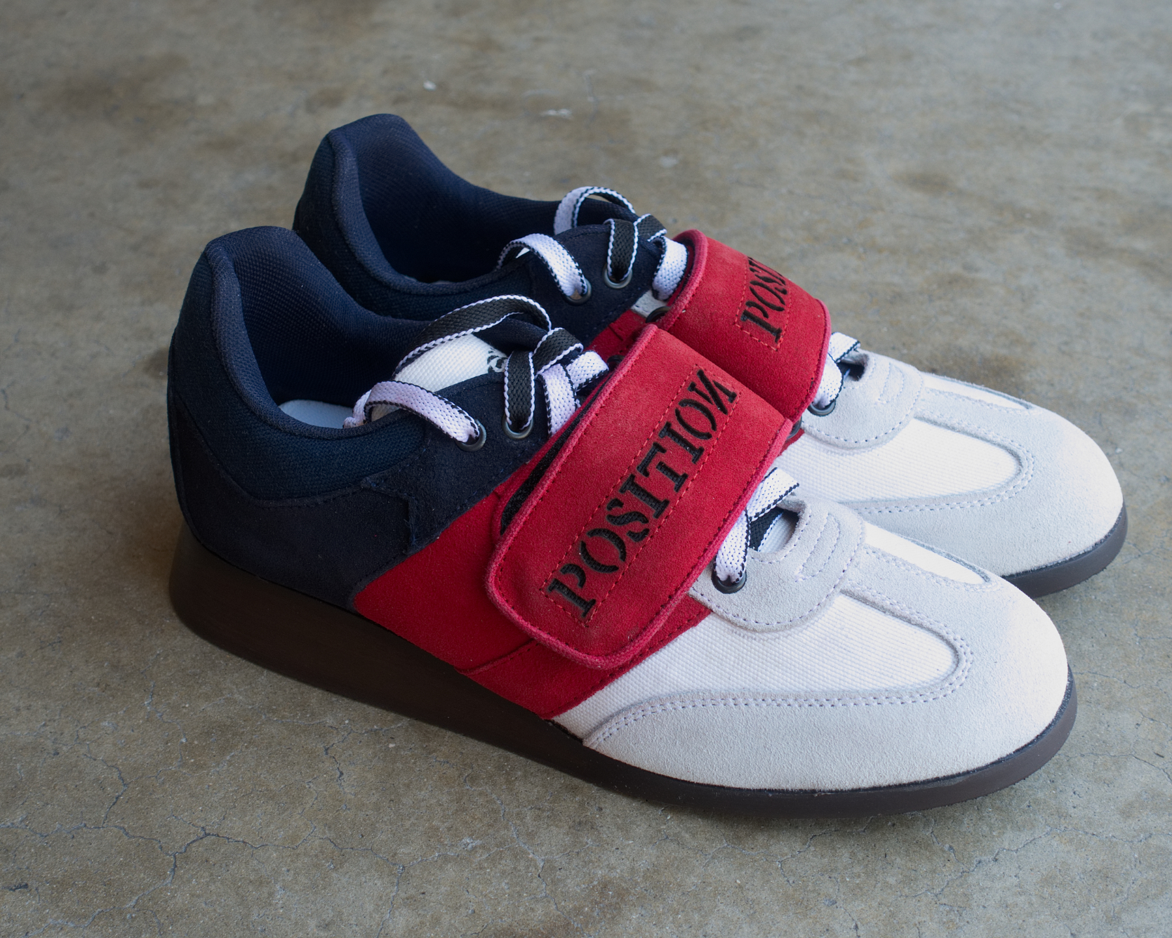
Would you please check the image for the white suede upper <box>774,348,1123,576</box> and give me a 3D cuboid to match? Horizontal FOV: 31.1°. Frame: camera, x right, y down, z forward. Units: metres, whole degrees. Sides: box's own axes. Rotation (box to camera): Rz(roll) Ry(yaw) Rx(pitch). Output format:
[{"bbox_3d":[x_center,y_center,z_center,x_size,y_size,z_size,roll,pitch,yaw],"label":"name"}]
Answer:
[{"bbox_3d":[0.119,-0.016,0.702,0.124,0.059,0.100,8,30,13],"label":"white suede upper"}]

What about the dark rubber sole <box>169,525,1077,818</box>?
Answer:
[{"bbox_3d":[0.002,0.043,0.634,0.290,0.042,0.107,11,31,18],"label":"dark rubber sole"}]

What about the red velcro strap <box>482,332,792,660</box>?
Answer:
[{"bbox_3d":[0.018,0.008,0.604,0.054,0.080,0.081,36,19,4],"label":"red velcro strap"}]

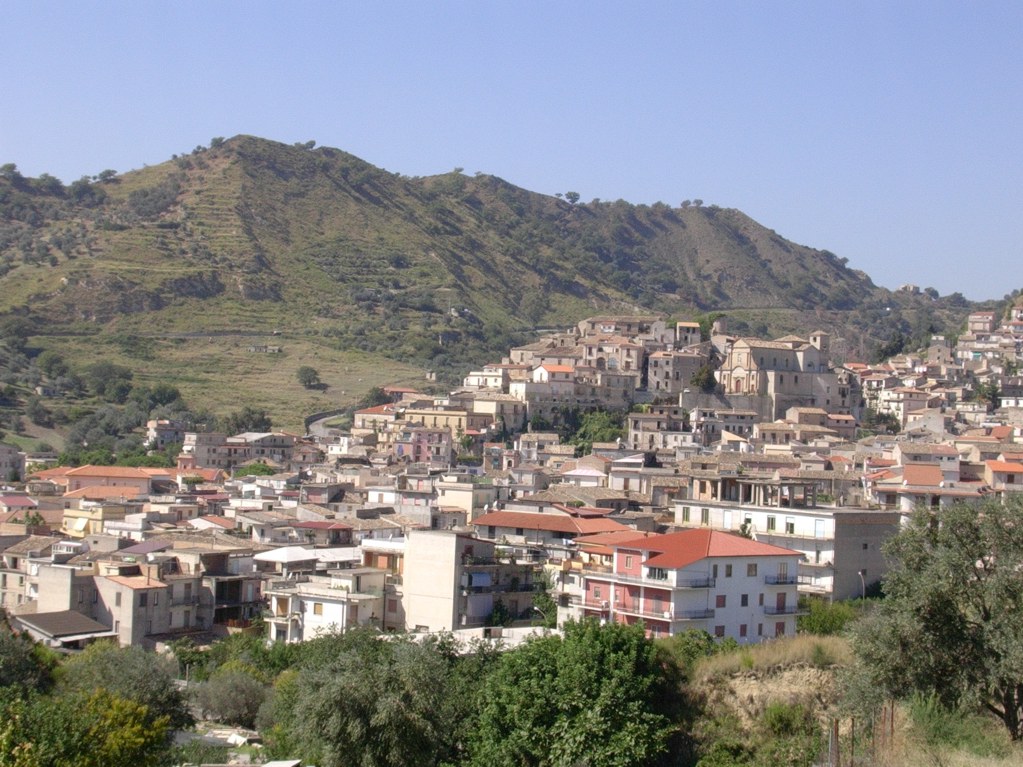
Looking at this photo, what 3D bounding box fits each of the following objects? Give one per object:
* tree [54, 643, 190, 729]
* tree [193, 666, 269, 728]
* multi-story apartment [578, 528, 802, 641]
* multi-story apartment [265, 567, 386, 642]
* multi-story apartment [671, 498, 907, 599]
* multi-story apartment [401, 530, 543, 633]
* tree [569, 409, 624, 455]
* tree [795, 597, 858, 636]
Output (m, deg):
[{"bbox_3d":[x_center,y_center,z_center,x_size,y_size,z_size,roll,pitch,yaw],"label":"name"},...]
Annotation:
[{"bbox_3d":[-27.650,21.900,133.000,9.430,6.640,9.430,2,-1,0],"label":"tree"},{"bbox_3d":[-21.210,23.650,140.000,5.570,4.730,5.570,2,-1,0],"label":"tree"},{"bbox_3d":[19.350,21.790,204.190,18.590,11.750,16.240,3,-1,-37],"label":"multi-story apartment"},{"bbox_3d":[-20.760,25.170,209.650,12.350,8.390,7.030,1,-1,38],"label":"multi-story apartment"},{"bbox_3d":[35.380,21.980,241.620,11.870,11.950,29.710,3,-1,-36],"label":"multi-story apartment"},{"bbox_3d":[-4.320,22.700,217.250,8.440,10.990,14.490,1,-2,44],"label":"multi-story apartment"},{"bbox_3d":[21.090,12.160,462.000,13.900,11.410,12.500,2,-1,0],"label":"tree"},{"bbox_3d":[34.860,25.890,206.000,6.640,4.420,6.000,2,-1,0],"label":"tree"}]

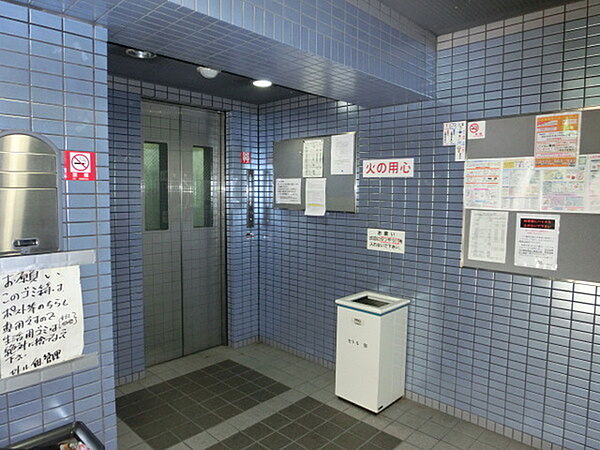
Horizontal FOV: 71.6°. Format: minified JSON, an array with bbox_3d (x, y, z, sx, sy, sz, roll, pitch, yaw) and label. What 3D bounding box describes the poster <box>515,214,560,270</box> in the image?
[{"bbox_3d":[1.287,0.088,2.264,0.212,0.297,0.010,5,7,44],"label":"poster"}]

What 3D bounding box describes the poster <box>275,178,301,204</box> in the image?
[{"bbox_3d":[-0.103,-0.291,3.569,0.299,0.212,0.008,5,7,43],"label":"poster"}]

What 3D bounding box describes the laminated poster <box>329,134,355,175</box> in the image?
[{"bbox_3d":[0.317,-0.534,3.150,0.212,0.297,0.008,5,7,43],"label":"laminated poster"}]

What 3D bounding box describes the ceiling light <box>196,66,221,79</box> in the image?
[{"bbox_3d":[-0.602,-0.993,2.736,0.152,0.055,0.152,1,5,0],"label":"ceiling light"}]

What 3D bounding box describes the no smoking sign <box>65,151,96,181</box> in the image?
[{"bbox_3d":[-0.774,-0.208,1.470,0.006,0.100,0.104,5,7,43],"label":"no smoking sign"}]

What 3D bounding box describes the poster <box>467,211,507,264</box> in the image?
[{"bbox_3d":[1.101,0.067,2.442,0.212,0.297,0.010,5,7,44],"label":"poster"}]

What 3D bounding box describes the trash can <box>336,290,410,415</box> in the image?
[{"bbox_3d":[0.491,0.859,2.846,0.365,0.690,0.365,5,7,44],"label":"trash can"}]

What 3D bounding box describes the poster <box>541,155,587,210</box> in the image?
[{"bbox_3d":[1.370,-0.214,2.160,0.212,0.297,0.010,5,7,44],"label":"poster"}]

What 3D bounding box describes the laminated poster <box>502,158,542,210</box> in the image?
[{"bbox_3d":[1.223,-0.227,2.309,0.208,0.293,0.008,5,7,43],"label":"laminated poster"}]

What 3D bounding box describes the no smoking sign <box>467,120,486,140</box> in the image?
[{"bbox_3d":[1.042,-0.561,2.457,0.100,0.100,0.006,5,7,43],"label":"no smoking sign"}]

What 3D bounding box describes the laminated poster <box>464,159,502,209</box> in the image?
[{"bbox_3d":[1.072,-0.244,2.447,0.212,0.297,0.010,5,7,44],"label":"laminated poster"}]

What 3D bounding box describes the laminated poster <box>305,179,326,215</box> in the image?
[{"bbox_3d":[0.121,-0.228,3.368,0.212,0.297,0.010,5,7,44],"label":"laminated poster"}]

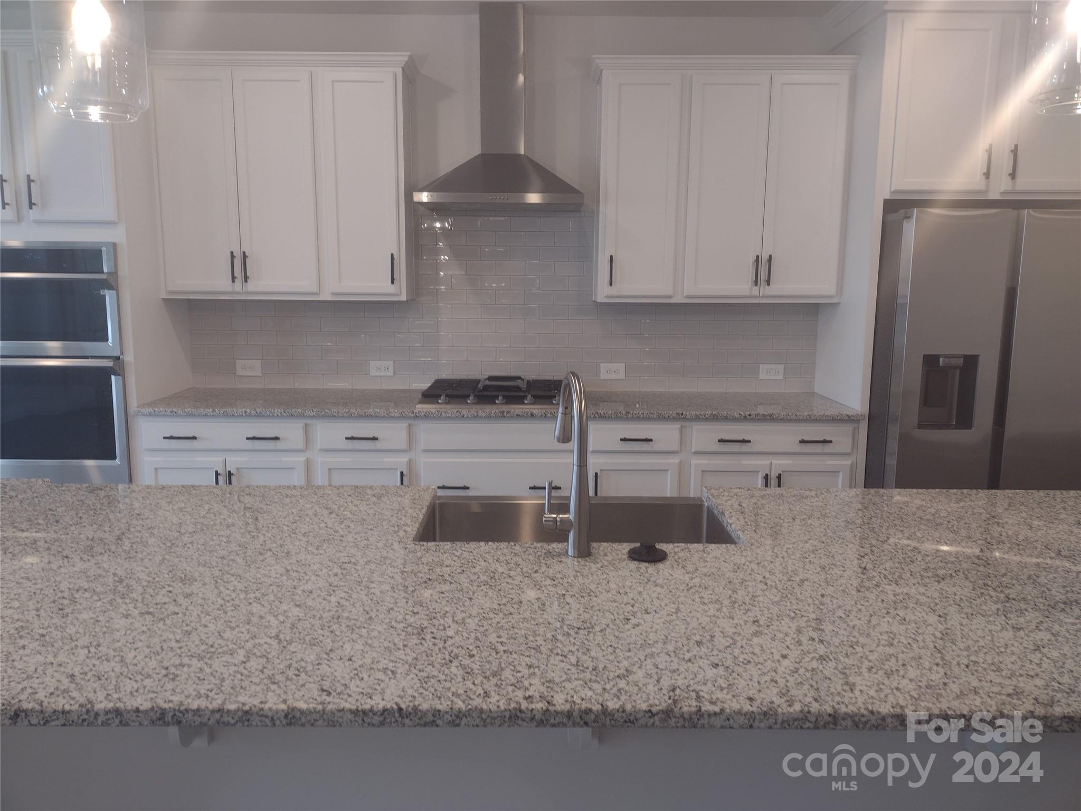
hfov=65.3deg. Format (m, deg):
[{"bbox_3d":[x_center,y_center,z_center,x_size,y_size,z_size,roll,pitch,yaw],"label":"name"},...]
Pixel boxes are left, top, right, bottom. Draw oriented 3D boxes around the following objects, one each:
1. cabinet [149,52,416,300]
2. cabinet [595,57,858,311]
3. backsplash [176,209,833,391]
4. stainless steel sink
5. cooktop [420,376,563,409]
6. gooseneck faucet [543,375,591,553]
[{"bbox_3d":[-1.189,-1.065,4.036,1.199,1.105,0.352,0,9,-1],"label":"cabinet"},{"bbox_3d":[0.834,-1.053,4.055,1.207,1.105,0.352,0,9,-1],"label":"cabinet"},{"bbox_3d":[-0.182,-0.525,4.304,3.226,0.905,0.012,0,9,-1],"label":"backsplash"},{"bbox_3d":[0.086,0.427,2.222,0.800,0.250,0.545,0,9,-1],"label":"stainless steel sink"},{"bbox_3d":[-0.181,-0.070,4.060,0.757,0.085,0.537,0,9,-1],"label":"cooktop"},{"bbox_3d":[0.043,0.116,1.940,0.103,0.394,0.257,-1,9,-9],"label":"gooseneck faucet"}]

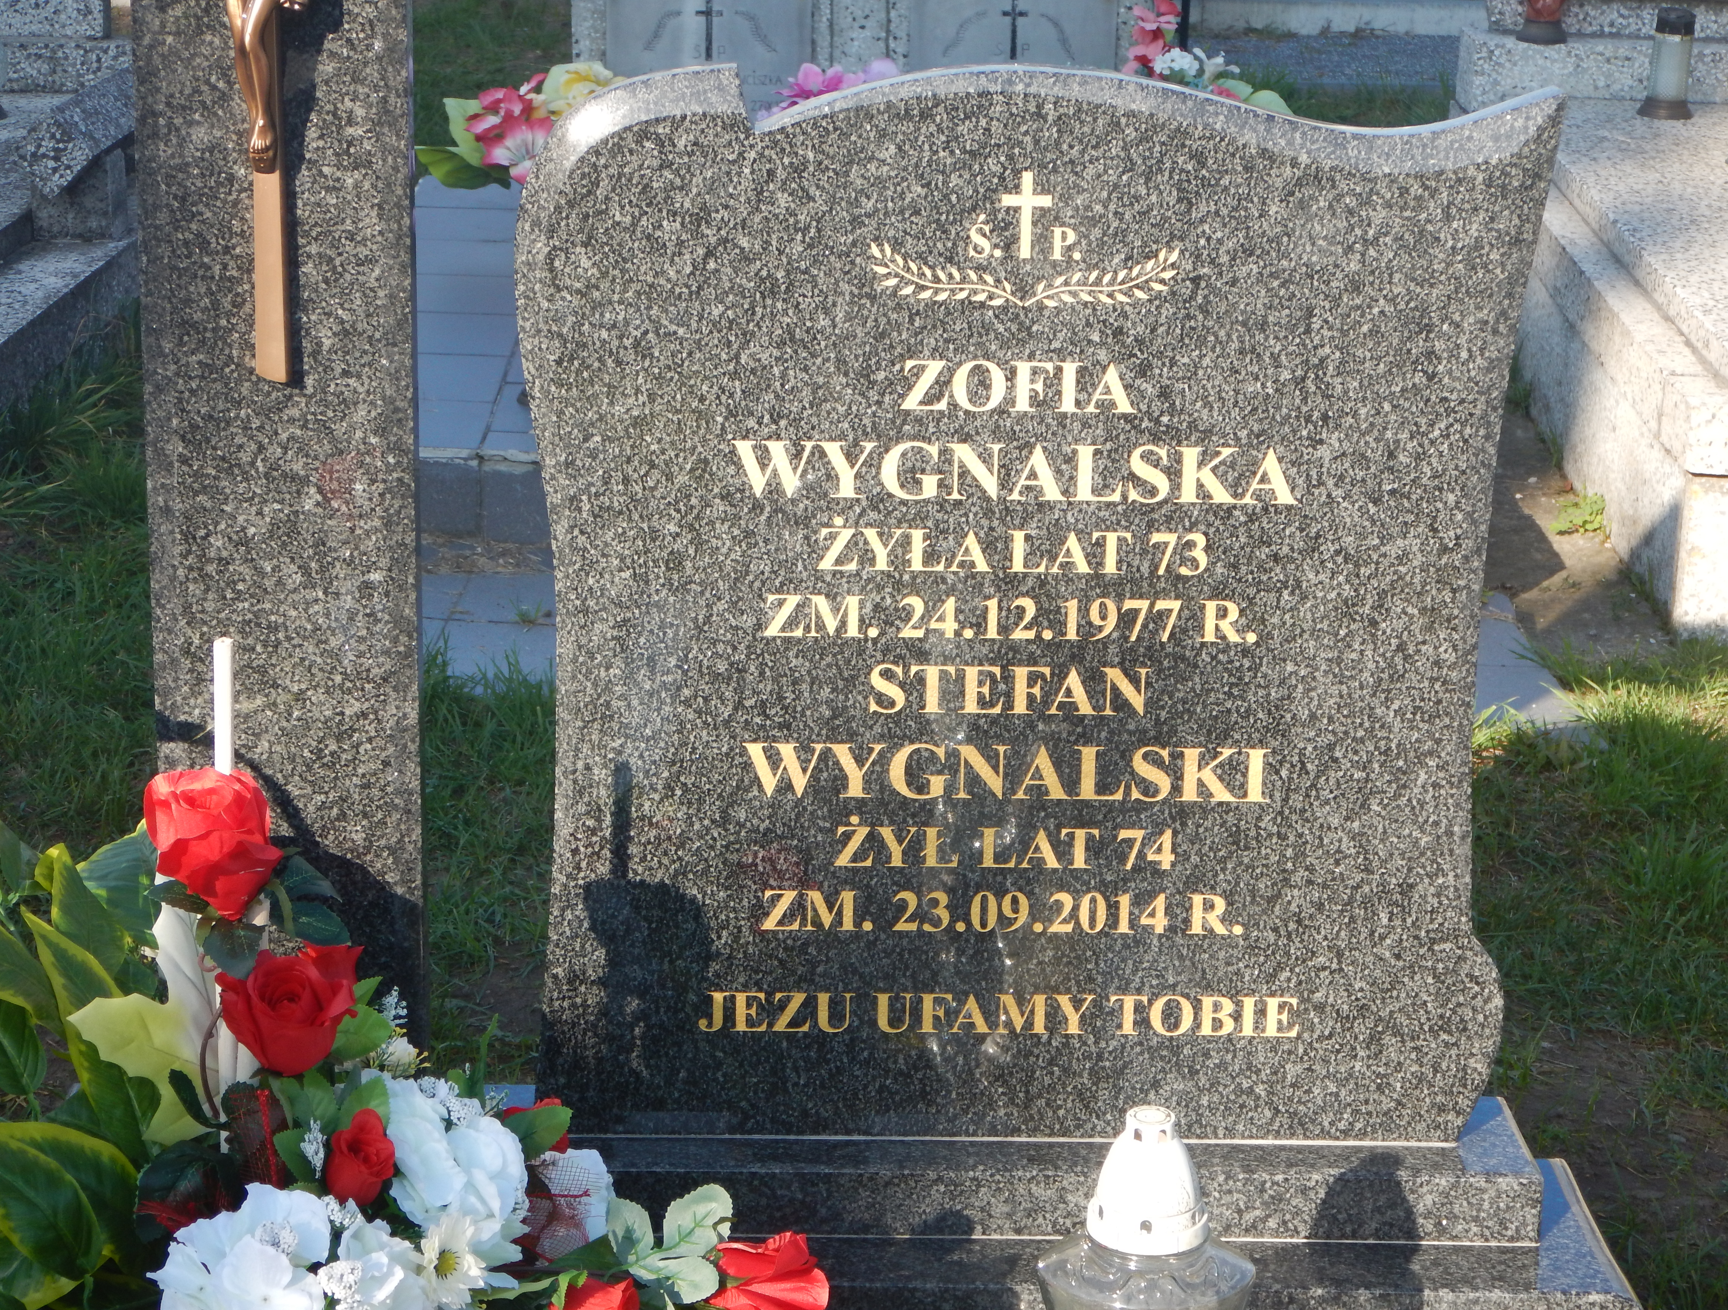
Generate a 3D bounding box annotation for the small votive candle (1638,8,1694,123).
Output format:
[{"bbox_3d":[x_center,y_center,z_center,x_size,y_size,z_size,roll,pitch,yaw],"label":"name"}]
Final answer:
[{"bbox_3d":[1.432,-1.051,6.450,0.099,0.187,0.099,2,18,0],"label":"small votive candle"}]

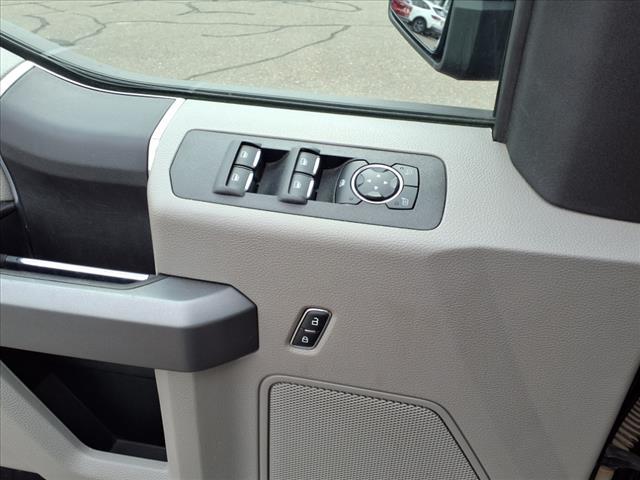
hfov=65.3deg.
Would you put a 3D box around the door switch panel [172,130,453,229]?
[{"bbox_3d":[-0.016,-0.058,0.466,0.260,0.030,0.088,8,57,9],"label":"door switch panel"}]

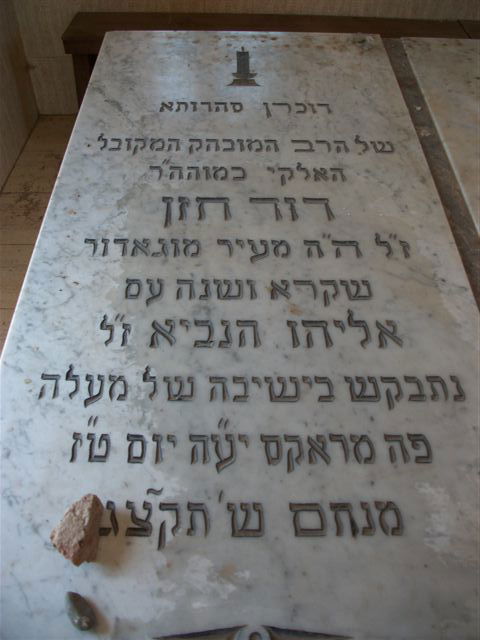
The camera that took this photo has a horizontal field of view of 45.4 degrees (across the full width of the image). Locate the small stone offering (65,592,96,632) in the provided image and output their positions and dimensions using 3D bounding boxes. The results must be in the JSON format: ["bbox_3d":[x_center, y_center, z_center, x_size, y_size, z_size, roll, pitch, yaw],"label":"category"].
[{"bbox_3d":[-0.210,0.383,0.754,0.029,0.023,0.055,-33,58,-25],"label":"small stone offering"}]

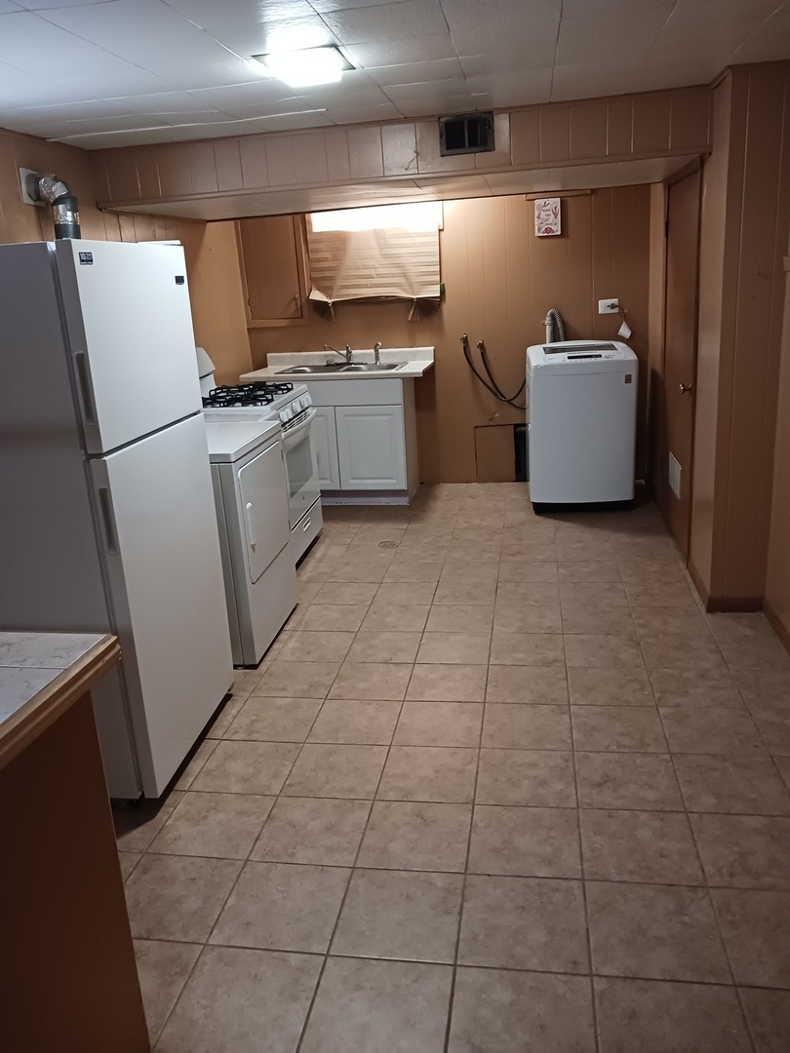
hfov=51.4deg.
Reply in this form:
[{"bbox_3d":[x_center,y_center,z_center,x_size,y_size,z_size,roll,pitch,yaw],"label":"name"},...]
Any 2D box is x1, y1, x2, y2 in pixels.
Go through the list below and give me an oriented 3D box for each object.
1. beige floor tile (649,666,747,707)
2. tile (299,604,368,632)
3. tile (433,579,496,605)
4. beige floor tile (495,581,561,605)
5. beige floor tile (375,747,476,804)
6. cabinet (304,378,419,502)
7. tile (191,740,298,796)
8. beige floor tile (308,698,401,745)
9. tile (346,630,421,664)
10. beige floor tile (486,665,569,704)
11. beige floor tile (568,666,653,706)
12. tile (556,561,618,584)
[{"bbox_3d":[1.123,0.609,3.096,0.304,0.010,0.304,-1,17,10],"label":"beige floor tile"},{"bbox_3d":[-0.296,0.446,3.939,0.304,0.010,0.304,-1,17,10],"label":"tile"},{"bbox_3d":[0.353,0.341,4.055,0.301,0.015,0.301,-1,18,10],"label":"tile"},{"bbox_3d":[0.653,0.337,4.003,0.301,0.015,0.301,-1,18,10],"label":"beige floor tile"},{"bbox_3d":[0.115,0.804,2.674,0.304,0.010,0.304,-1,17,10],"label":"beige floor tile"},{"bbox_3d":[-0.316,-0.655,6.026,0.930,0.880,0.600,0,17,13],"label":"cabinet"},{"bbox_3d":[-0.492,0.813,2.779,0.304,0.010,0.304,-1,17,10],"label":"tile"},{"bbox_3d":[-0.140,0.717,3.016,0.304,0.010,0.304,-1,17,10],"label":"beige floor tile"},{"bbox_3d":[-0.041,0.528,3.564,0.302,0.010,0.302,-1,17,10],"label":"tile"},{"bbox_3d":[0.512,0.611,3.171,0.302,0.010,0.302,-1,17,10],"label":"beige floor tile"},{"bbox_3d":[0.815,0.609,3.130,0.305,0.010,0.305,-1,17,10],"label":"beige floor tile"},{"bbox_3d":[1.006,0.243,4.268,0.303,0.010,0.303,-1,17,10],"label":"tile"}]

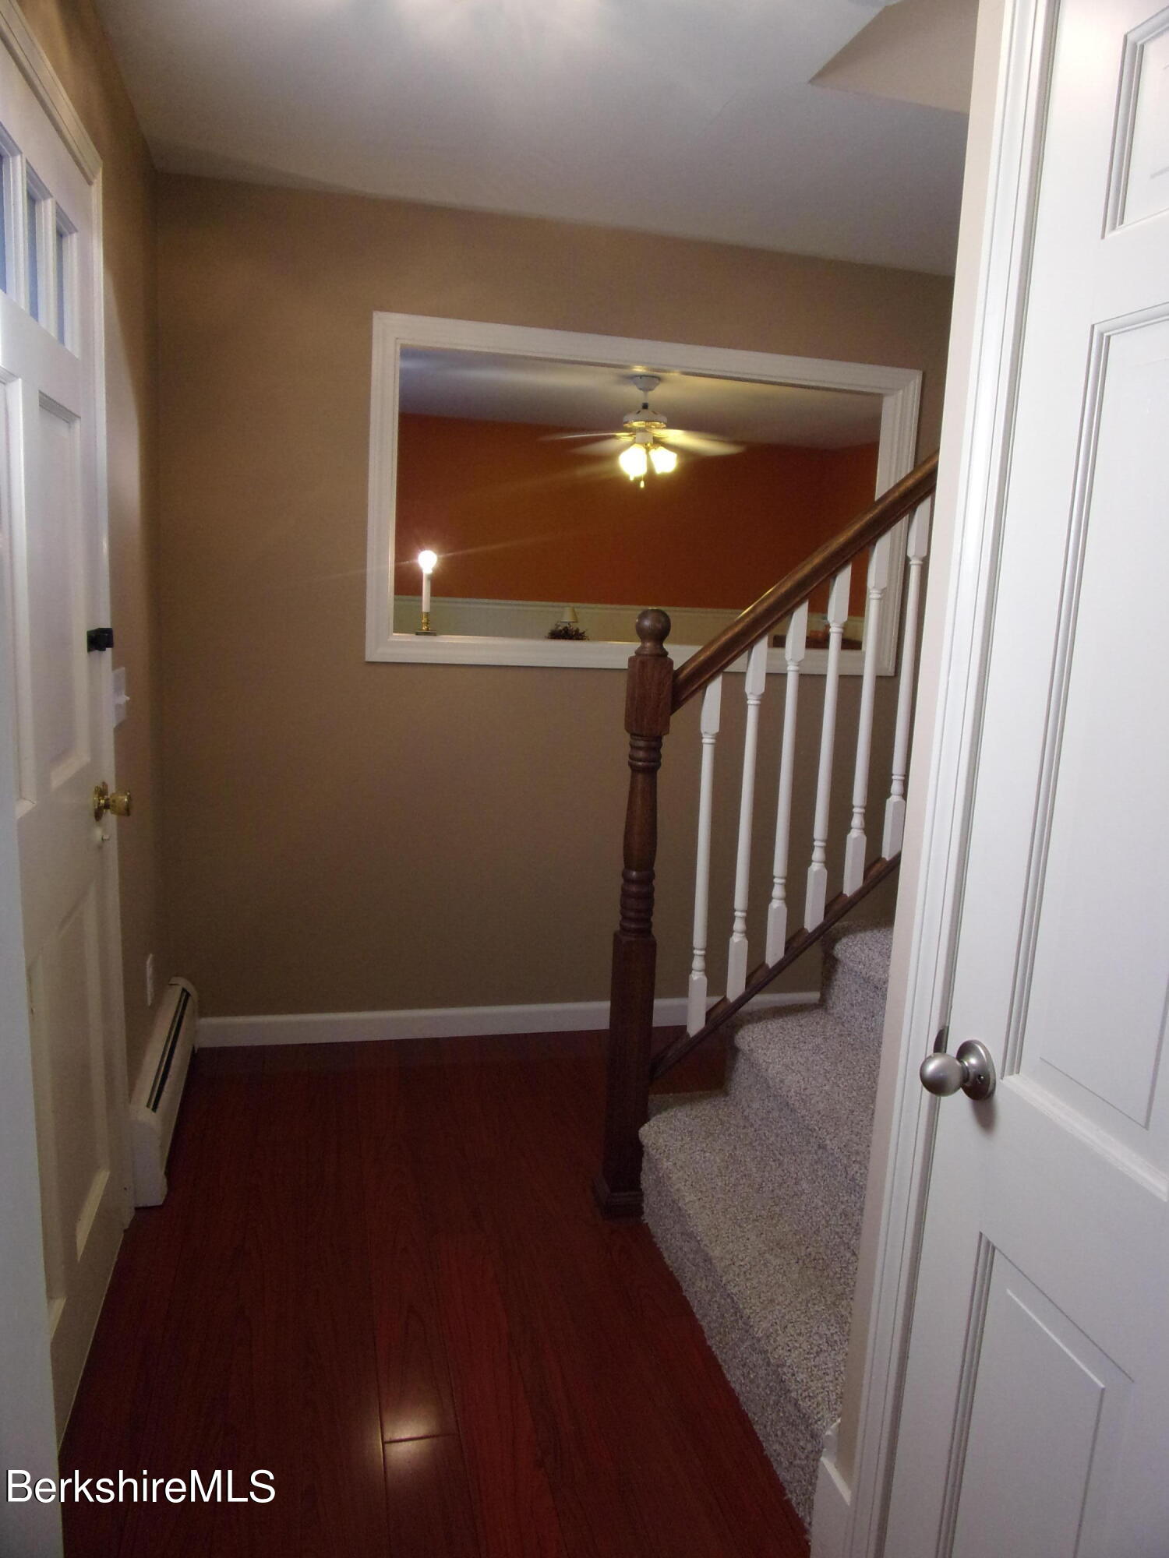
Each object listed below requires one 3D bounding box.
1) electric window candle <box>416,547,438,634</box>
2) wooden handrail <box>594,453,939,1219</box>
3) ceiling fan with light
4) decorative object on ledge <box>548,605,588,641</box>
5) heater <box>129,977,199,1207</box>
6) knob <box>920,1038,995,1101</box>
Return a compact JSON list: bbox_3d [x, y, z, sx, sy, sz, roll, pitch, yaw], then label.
[{"bbox_3d":[-0.467,-0.548,3.194,0.062,0.248,0.062,0,10,-14],"label":"electric window candle"},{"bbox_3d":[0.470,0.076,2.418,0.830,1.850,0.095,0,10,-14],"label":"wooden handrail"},{"bbox_3d":[0.291,-1.658,5.143,1.050,0.490,1.050,0,10,-14],"label":"ceiling fan with light"},{"bbox_3d":[-0.048,-0.479,3.321,0.130,0.108,0.115,0,10,-14],"label":"decorative object on ledge"},{"bbox_3d":[-1.073,0.770,2.776,0.080,0.220,0.820,0,10,-14],"label":"heater"},{"bbox_3d":[0.399,0.321,1.180,0.066,0.066,0.066,0,10,-14],"label":"knob"}]

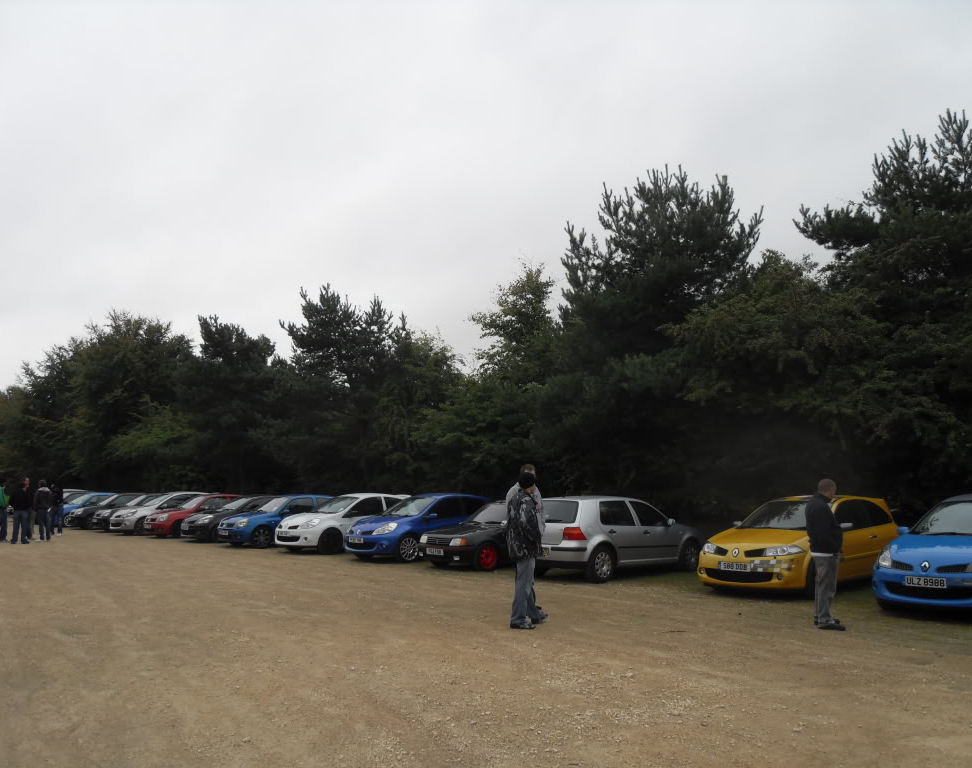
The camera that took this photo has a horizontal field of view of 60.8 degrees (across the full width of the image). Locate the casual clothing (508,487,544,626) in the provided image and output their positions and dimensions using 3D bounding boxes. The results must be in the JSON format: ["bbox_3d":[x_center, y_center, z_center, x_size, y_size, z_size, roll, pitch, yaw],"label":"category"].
[{"bbox_3d":[0.459,1.990,9.754,0.400,1.660,0.500,3,-8,-22],"label":"casual clothing"}]

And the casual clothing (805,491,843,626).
[{"bbox_3d":[3.999,2.079,9.800,0.380,1.562,0.480,-1,-7,7],"label":"casual clothing"}]

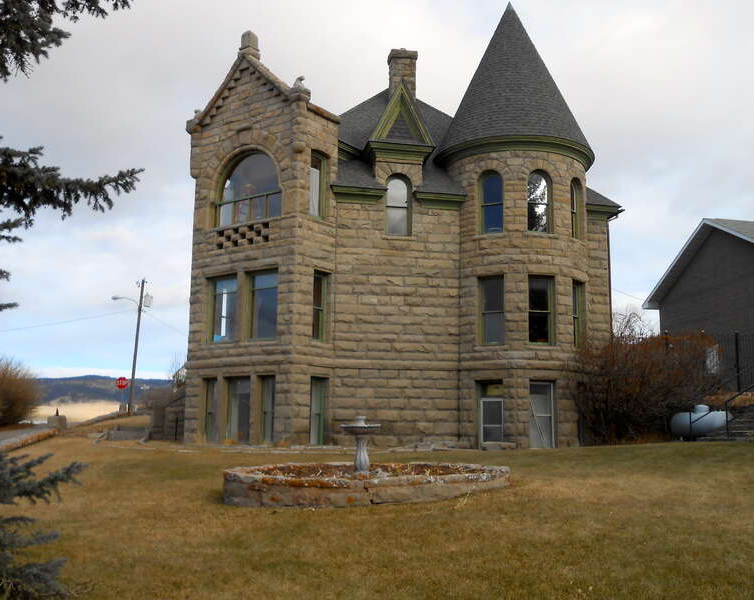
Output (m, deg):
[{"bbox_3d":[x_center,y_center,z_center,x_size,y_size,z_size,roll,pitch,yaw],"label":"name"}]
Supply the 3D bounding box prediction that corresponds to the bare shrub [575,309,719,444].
[{"bbox_3d":[9.532,2.762,28.000,4.800,4.400,3.600,1,-9,0],"label":"bare shrub"}]

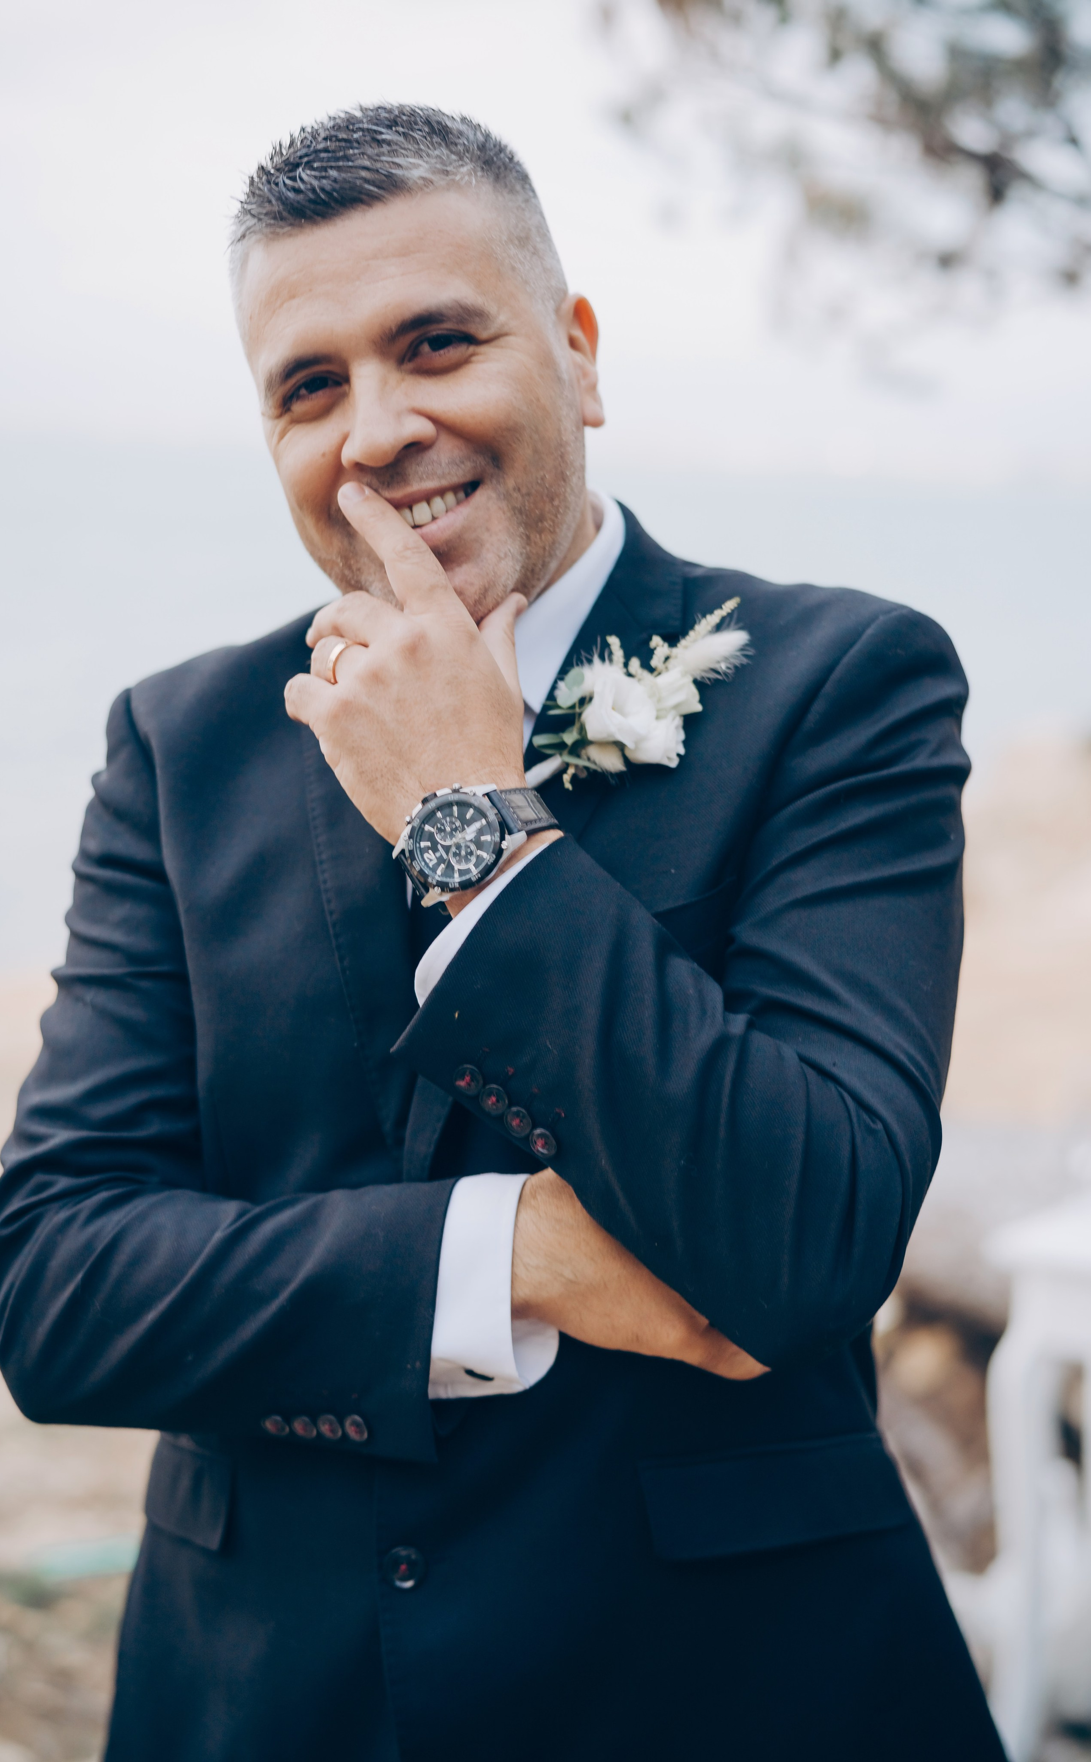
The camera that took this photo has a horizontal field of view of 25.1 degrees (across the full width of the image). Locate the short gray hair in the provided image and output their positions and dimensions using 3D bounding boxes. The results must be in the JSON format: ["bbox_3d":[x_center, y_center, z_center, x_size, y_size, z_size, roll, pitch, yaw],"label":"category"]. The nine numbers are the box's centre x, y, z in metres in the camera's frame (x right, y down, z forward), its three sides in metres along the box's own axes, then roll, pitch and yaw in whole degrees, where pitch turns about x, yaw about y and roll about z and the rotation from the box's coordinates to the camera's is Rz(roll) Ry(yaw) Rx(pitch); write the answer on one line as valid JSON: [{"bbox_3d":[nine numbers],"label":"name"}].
[{"bbox_3d":[-0.077,-0.325,1.250,0.165,0.140,0.195,-15,2,25],"label":"short gray hair"}]

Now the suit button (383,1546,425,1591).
[{"bbox_3d":[-0.071,0.343,1.220,0.021,0.021,0.005,7,10,22],"label":"suit button"}]

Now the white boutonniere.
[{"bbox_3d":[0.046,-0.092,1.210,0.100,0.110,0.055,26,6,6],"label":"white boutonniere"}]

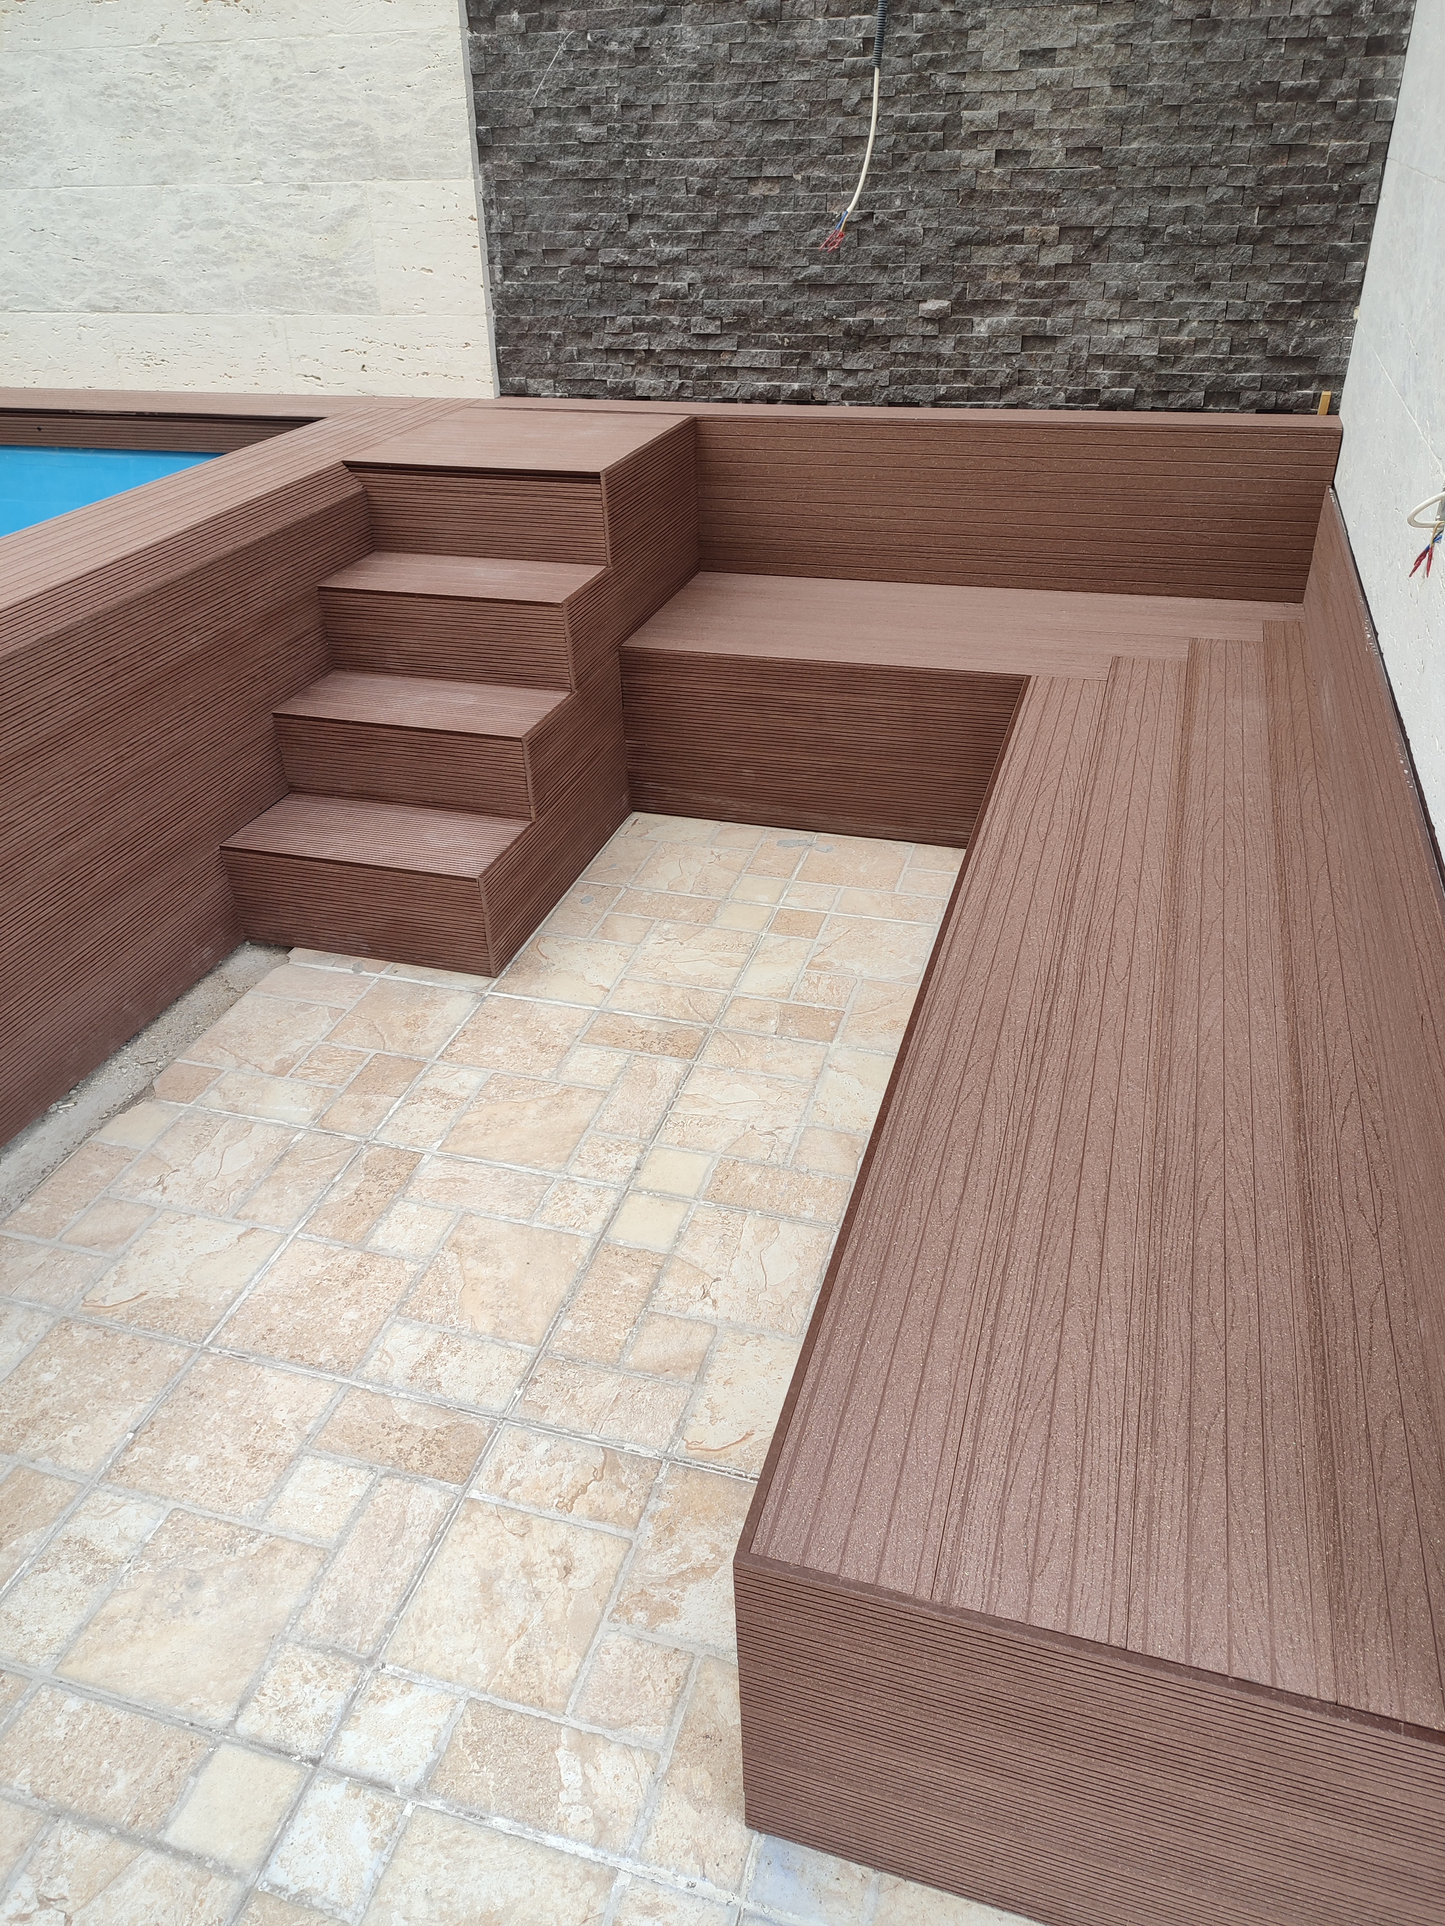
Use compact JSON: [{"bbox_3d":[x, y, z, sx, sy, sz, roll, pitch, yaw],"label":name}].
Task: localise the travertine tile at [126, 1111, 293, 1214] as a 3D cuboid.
[{"bbox_3d":[-0.839,0.327,2.186,0.219,0.012,0.215,8,34,15],"label":"travertine tile"}]

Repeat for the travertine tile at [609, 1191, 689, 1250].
[{"bbox_3d":[-0.112,0.396,2.031,0.103,0.012,0.105,8,34,15],"label":"travertine tile"}]

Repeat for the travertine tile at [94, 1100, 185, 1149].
[{"bbox_3d":[-0.987,0.278,2.266,0.102,0.012,0.113,8,34,15],"label":"travertine tile"}]

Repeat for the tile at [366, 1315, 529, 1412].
[{"bbox_3d":[-0.374,0.549,1.810,0.217,0.012,0.104,8,34,15],"label":"tile"}]

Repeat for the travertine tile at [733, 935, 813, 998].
[{"bbox_3d":[0.102,0.013,2.612,0.099,0.014,0.216,7,34,16],"label":"travertine tile"}]

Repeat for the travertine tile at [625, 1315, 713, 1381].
[{"bbox_3d":[-0.070,0.522,1.803,0.094,0.012,0.094,7,34,16],"label":"travertine tile"}]

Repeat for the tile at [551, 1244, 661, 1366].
[{"bbox_3d":[-0.159,0.480,1.876,0.092,0.012,0.206,7,34,16],"label":"tile"}]

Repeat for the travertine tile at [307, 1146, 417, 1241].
[{"bbox_3d":[-0.561,0.364,2.101,0.103,0.012,0.213,8,34,15],"label":"travertine tile"}]

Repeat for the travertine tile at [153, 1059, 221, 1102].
[{"bbox_3d":[-0.948,0.217,2.359,0.092,0.012,0.100,8,34,15],"label":"travertine tile"}]

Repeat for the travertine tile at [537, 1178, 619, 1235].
[{"bbox_3d":[-0.220,0.379,2.055,0.096,0.014,0.104,7,34,16],"label":"travertine tile"}]

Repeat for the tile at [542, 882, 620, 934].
[{"bbox_3d":[-0.298,-0.108,2.843,0.103,0.013,0.216,8,34,16],"label":"tile"}]

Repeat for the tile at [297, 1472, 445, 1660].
[{"bbox_3d":[-0.401,0.701,1.558,0.088,0.014,0.216,7,34,16],"label":"tile"}]

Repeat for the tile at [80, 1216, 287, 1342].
[{"bbox_3d":[-0.786,0.461,1.966,0.202,0.014,0.211,7,34,16],"label":"tile"}]

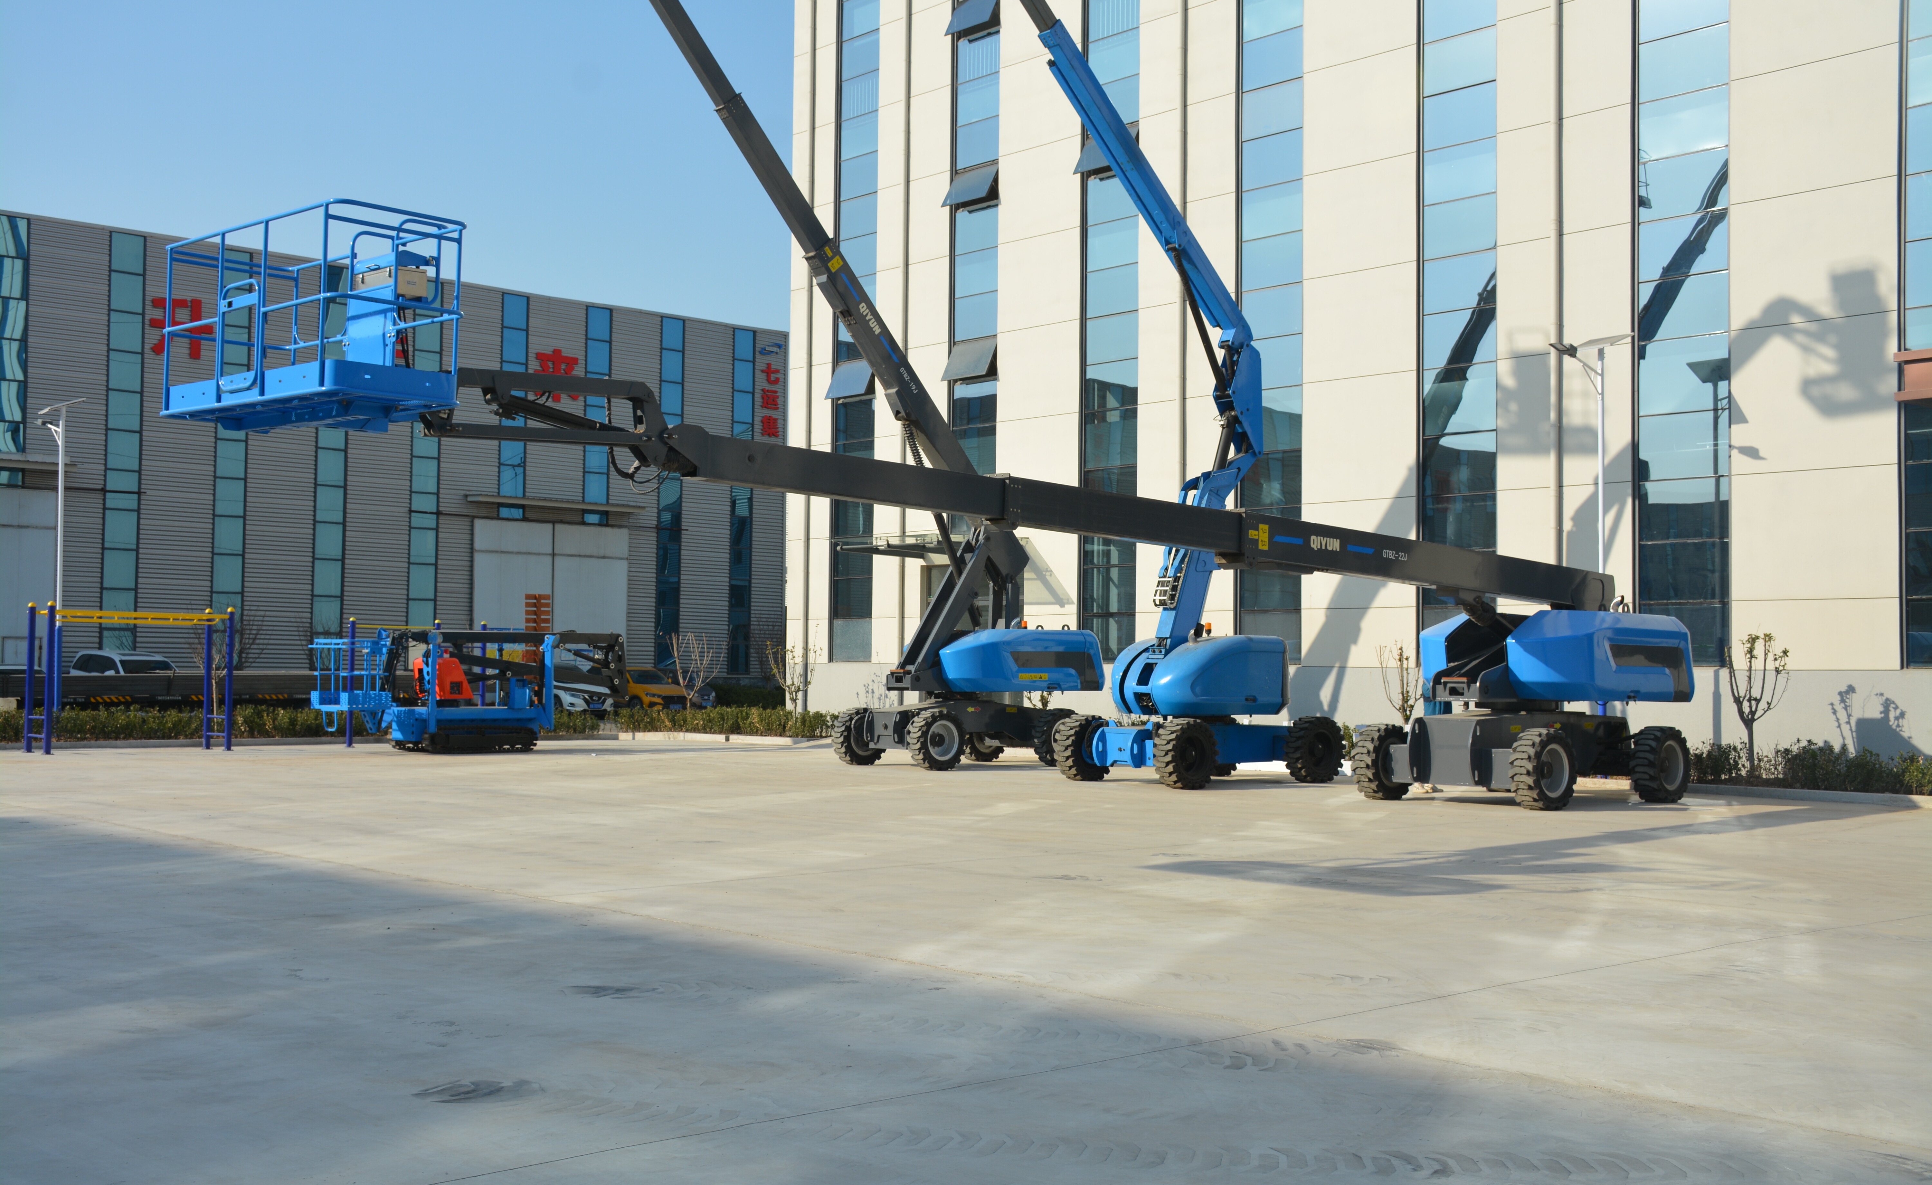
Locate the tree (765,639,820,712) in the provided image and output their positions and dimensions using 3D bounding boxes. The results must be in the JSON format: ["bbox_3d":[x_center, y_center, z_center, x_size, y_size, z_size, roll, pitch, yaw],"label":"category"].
[{"bbox_3d":[-3.667,1.965,40.930,1.250,2.107,1.200,1,-2,-5],"label":"tree"}]

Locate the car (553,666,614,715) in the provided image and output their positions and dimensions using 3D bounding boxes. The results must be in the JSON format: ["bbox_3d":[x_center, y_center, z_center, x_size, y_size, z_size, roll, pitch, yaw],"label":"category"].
[{"bbox_3d":[-11.633,2.786,54.550,1.840,1.580,4.400,3,-3,-42],"label":"car"}]

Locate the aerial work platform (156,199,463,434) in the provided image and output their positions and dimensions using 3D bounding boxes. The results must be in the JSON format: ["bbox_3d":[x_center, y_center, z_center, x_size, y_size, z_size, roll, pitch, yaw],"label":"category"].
[{"bbox_3d":[-4.724,-1.865,13.845,2.400,1.363,1.020,-1,-3,43],"label":"aerial work platform"}]

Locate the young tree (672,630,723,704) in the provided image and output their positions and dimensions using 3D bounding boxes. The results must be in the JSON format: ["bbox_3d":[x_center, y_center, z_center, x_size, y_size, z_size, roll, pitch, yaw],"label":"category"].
[{"bbox_3d":[-5.702,1.905,40.617,1.130,2.160,1.100,1,-2,-8],"label":"young tree"}]

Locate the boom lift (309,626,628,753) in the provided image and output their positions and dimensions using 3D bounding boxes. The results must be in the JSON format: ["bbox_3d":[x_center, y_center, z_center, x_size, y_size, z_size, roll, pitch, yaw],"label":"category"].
[{"bbox_3d":[-8.642,1.734,34.689,5.903,2.198,1.550,3,-3,-43],"label":"boom lift"}]

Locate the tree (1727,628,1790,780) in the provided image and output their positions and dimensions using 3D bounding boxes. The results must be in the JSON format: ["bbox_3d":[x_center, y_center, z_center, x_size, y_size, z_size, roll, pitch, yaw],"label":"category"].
[{"bbox_3d":[10.435,1.541,25.507,0.870,2.046,0.850,0,-2,5],"label":"tree"}]

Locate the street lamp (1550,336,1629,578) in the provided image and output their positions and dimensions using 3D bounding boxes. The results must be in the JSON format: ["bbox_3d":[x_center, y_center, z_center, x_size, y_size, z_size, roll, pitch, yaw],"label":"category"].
[{"bbox_3d":[8.542,-0.493,26.606,1.600,6.177,1.000,3,-3,-42],"label":"street lamp"}]

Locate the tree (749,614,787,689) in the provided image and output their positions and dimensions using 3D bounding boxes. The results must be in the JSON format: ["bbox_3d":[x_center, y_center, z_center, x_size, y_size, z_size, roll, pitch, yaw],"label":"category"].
[{"bbox_3d":[-6.057,2.175,58.958,1.200,3.062,1.150,1,-2,-6],"label":"tree"}]

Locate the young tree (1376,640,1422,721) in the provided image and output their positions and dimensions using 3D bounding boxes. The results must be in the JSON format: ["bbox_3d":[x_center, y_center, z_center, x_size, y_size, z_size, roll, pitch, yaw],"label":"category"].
[{"bbox_3d":[6.719,1.710,29.506,0.900,1.944,0.900,0,-2,13],"label":"young tree"}]

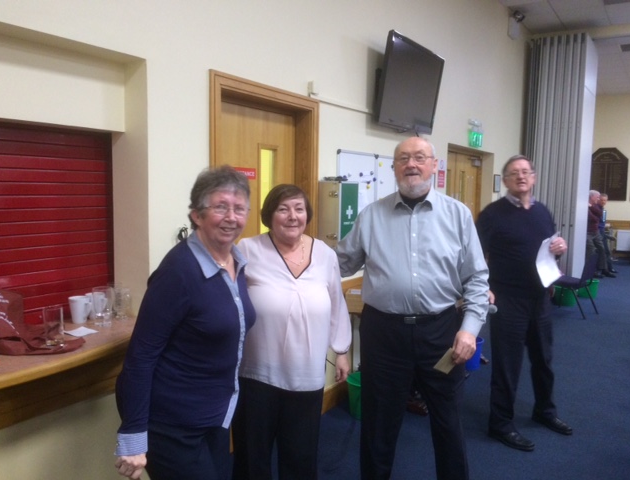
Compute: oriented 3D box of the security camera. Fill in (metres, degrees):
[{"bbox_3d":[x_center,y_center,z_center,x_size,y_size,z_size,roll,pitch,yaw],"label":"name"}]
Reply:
[{"bbox_3d":[2.758,-3.022,7.250,0.150,0.150,0.180,0,15,-9],"label":"security camera"}]

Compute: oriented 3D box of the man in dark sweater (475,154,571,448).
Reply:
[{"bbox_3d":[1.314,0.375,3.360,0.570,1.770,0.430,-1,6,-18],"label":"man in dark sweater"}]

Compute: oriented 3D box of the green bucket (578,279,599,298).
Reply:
[{"bbox_3d":[4.157,0.735,8.134,0.300,0.250,0.300,4,6,33],"label":"green bucket"}]

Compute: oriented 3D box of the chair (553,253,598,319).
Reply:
[{"bbox_3d":[3.354,0.554,6.983,0.480,0.800,0.540,-4,7,-41],"label":"chair"}]

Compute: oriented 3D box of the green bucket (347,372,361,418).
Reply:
[{"bbox_3d":[0.374,1.092,3.734,0.300,0.245,0.300,1,5,0],"label":"green bucket"}]

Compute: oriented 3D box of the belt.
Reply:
[{"bbox_3d":[0.404,0.309,2.270,0.395,0.050,0.300,2,5,12],"label":"belt"}]

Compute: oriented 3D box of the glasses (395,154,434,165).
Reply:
[{"bbox_3d":[0.423,-0.337,2.270,0.140,0.042,0.140,3,6,21],"label":"glasses"}]

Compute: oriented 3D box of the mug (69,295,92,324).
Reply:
[{"bbox_3d":[-0.970,0.290,2.220,0.100,0.107,0.080,-2,6,-24],"label":"mug"}]

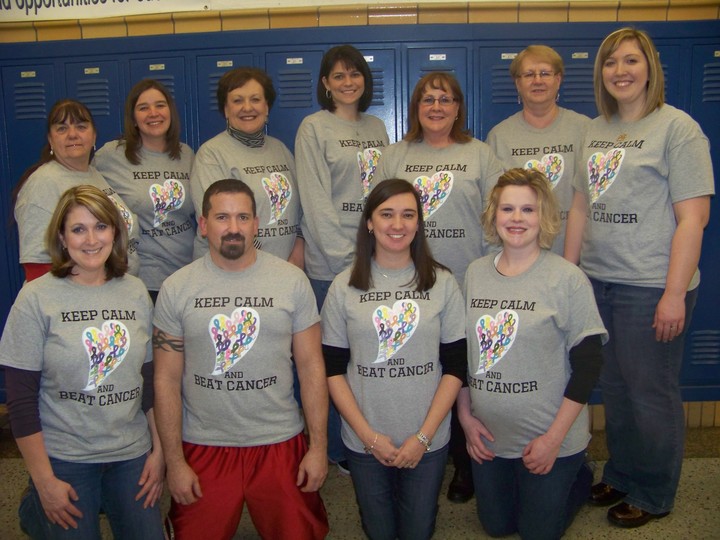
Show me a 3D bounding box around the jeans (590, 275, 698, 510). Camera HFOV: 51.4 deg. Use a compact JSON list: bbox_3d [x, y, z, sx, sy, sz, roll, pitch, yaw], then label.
[{"bbox_3d":[1.048,0.424,2.750,0.320,0.910,0.390,-6,10,-29],"label":"jeans"}]

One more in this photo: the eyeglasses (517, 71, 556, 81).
[{"bbox_3d":[0.680,-0.743,2.830,0.138,0.042,0.135,1,10,12],"label":"eyeglasses"}]

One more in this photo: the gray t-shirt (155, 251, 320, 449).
[{"bbox_3d":[-0.399,0.251,2.396,0.510,0.640,0.280,-2,10,-6],"label":"gray t-shirt"}]

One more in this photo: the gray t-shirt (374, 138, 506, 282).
[{"bbox_3d":[0.296,-0.155,2.750,0.480,0.650,0.300,1,11,15],"label":"gray t-shirt"}]

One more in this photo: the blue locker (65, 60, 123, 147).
[{"bbox_3d":[-1.074,-0.166,3.308,0.275,1.450,0.300,-1,8,3],"label":"blue locker"}]

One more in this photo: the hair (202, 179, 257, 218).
[{"bbox_3d":[-0.413,-0.220,2.370,0.175,0.150,0.200,-3,9,-14],"label":"hair"}]

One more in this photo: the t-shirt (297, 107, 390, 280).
[{"bbox_3d":[-0.062,-0.296,3.020,0.430,0.650,0.270,-4,6,-28],"label":"t-shirt"}]

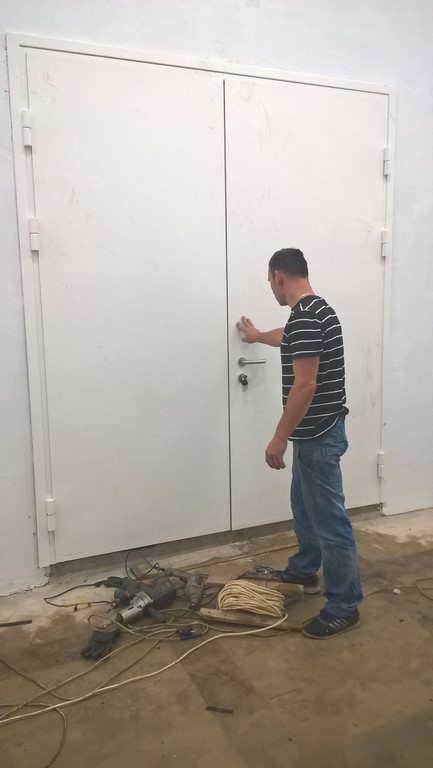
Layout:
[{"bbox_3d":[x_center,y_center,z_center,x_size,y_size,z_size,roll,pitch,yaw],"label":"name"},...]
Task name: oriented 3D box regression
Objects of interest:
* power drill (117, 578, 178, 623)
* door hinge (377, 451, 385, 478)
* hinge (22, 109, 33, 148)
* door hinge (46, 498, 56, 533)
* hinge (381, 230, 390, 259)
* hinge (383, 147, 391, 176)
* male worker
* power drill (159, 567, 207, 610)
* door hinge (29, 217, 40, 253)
[{"bbox_3d":[-0.312,1.019,3.000,0.190,0.130,0.340,4,10,30],"label":"power drill"},{"bbox_3d":[1.048,0.517,4.032,0.040,0.160,0.040,-1,9,0],"label":"door hinge"},{"bbox_3d":[-0.881,-1.190,2.943,0.040,0.160,0.040,-5,9,-23],"label":"hinge"},{"bbox_3d":[-0.844,0.672,3.230,0.040,0.160,0.040,-5,9,-23],"label":"door hinge"},{"bbox_3d":[1.024,-0.844,3.823,0.040,0.160,0.040,-5,9,-23],"label":"hinge"},{"bbox_3d":[1.009,-1.320,3.747,0.040,0.160,0.040,-1,9,0],"label":"hinge"},{"bbox_3d":[0.326,0.212,3.053,0.750,1.690,0.600,5,10,33],"label":"male worker"},{"bbox_3d":[-0.144,1.010,3.155,0.210,0.075,0.280,0,16,4],"label":"power drill"},{"bbox_3d":[-0.867,-0.714,3.018,0.040,0.160,0.040,-5,9,-23],"label":"door hinge"}]

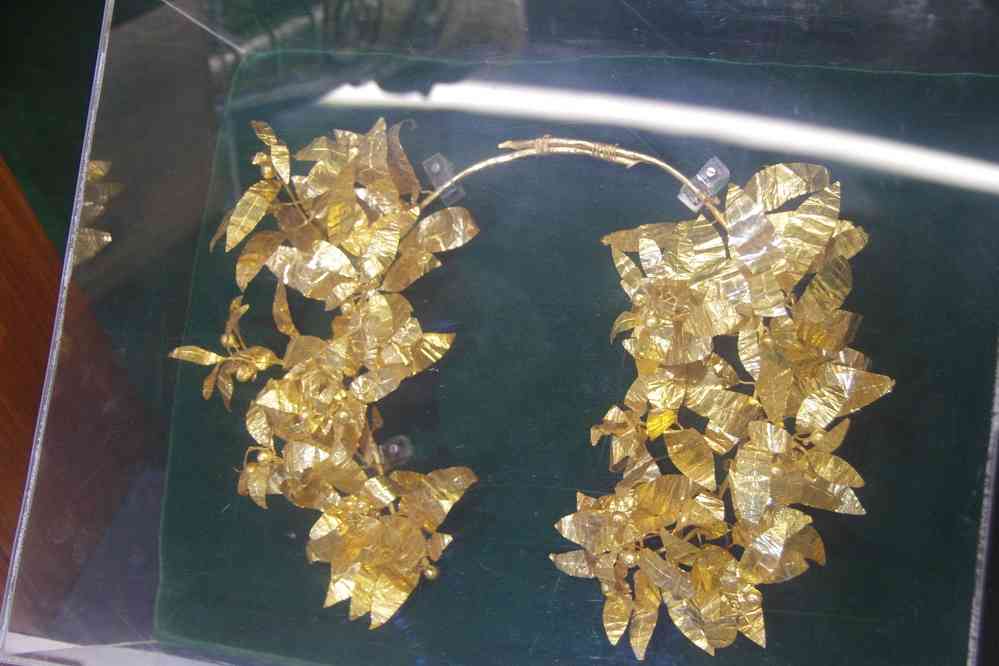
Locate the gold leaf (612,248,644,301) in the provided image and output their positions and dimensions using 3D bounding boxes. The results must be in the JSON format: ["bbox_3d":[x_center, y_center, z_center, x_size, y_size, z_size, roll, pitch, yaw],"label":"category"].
[{"bbox_3d":[0.060,-0.028,0.756,0.011,0.007,0.029,-26,79,9],"label":"gold leaf"}]

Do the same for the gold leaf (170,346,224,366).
[{"bbox_3d":[-0.145,0.011,0.770,0.031,0.006,0.009,4,59,20],"label":"gold leaf"}]

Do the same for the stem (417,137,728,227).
[{"bbox_3d":[0.034,-0.072,0.751,0.151,0.009,0.039,4,83,20],"label":"stem"}]

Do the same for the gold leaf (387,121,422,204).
[{"bbox_3d":[-0.046,-0.084,0.799,0.015,0.009,0.045,-14,83,9],"label":"gold leaf"}]

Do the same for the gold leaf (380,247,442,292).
[{"bbox_3d":[-0.040,-0.026,0.739,0.033,0.006,0.014,-25,80,14],"label":"gold leaf"}]

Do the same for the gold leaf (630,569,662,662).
[{"bbox_3d":[0.060,0.118,0.679,0.012,0.006,0.040,2,82,15],"label":"gold leaf"}]

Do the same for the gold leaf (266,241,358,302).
[{"bbox_3d":[-0.090,-0.030,0.778,0.047,0.012,0.025,8,88,7],"label":"gold leaf"}]

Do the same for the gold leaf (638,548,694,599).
[{"bbox_3d":[0.073,0.105,0.703,0.031,0.007,0.012,42,92,15],"label":"gold leaf"}]

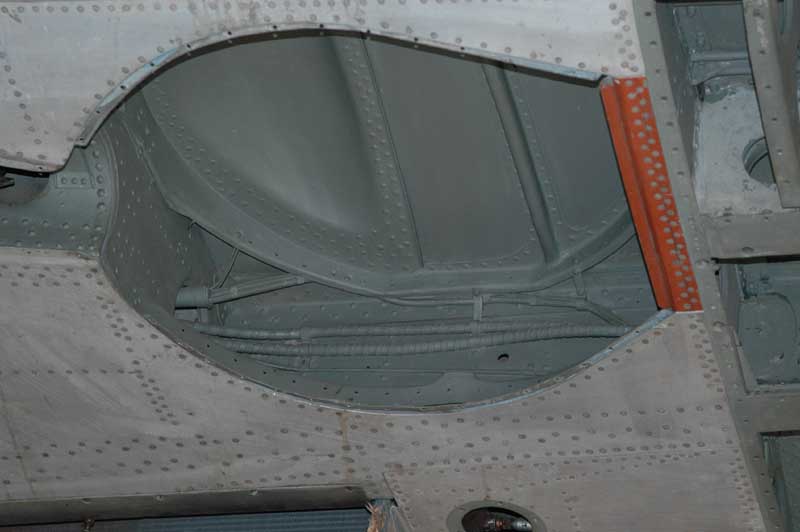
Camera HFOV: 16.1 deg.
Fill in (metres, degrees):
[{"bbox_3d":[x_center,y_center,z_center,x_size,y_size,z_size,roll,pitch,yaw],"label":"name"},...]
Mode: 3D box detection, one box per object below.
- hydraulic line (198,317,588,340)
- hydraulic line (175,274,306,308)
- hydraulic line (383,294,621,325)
[{"bbox_3d":[-0.012,0.093,4.120,0.585,0.026,0.028,0,-42,15],"label":"hydraulic line"},{"bbox_3d":[-0.238,0.038,4.200,0.195,0.032,0.032,-8,-44,8],"label":"hydraulic line"},{"bbox_3d":[0.150,0.058,4.060,0.365,0.038,0.030,2,-42,15],"label":"hydraulic line"}]

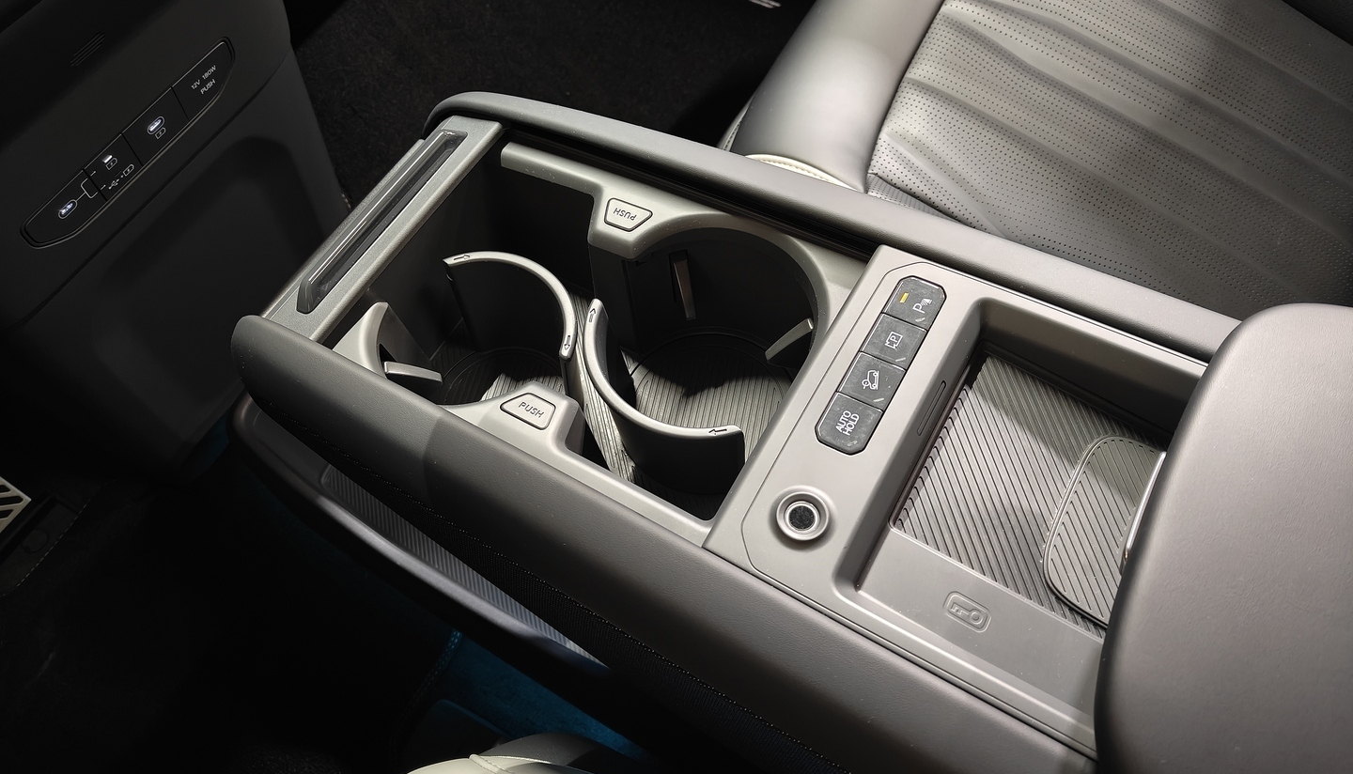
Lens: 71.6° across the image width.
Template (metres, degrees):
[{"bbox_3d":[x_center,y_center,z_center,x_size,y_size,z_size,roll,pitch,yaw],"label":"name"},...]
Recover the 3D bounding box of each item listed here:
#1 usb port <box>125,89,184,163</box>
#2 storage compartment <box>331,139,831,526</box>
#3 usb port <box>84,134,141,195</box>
[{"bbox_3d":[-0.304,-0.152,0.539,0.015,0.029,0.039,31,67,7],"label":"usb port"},{"bbox_3d":[-0.034,-0.010,0.443,0.195,0.098,0.143,25,66,19],"label":"storage compartment"},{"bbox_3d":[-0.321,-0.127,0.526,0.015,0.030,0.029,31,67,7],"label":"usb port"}]

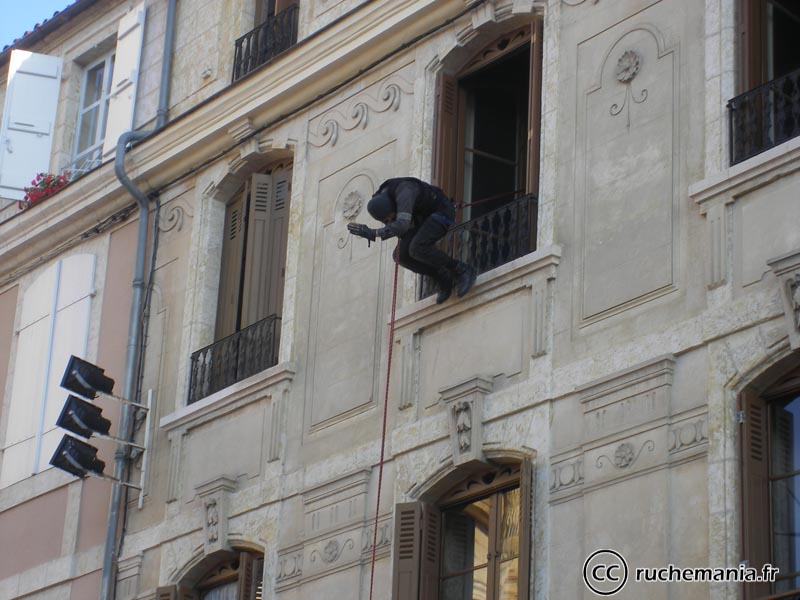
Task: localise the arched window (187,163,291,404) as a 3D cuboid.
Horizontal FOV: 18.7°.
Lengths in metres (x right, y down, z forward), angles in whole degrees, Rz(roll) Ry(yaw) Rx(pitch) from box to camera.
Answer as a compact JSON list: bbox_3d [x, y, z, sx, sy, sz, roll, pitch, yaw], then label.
[{"bbox_3d":[-1.294,-0.229,21.228,0.284,2.184,1.396,19,-28,-33],"label":"arched window"}]

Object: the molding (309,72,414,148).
[{"bbox_3d":[-0.327,-1.469,19.176,0.040,0.260,1.420,17,-25,-33],"label":"molding"}]

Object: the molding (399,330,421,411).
[{"bbox_3d":[0.068,0.511,17.653,0.060,0.560,0.155,17,-25,-33],"label":"molding"}]

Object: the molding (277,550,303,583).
[{"bbox_3d":[-0.877,2.109,19.216,0.037,0.178,0.336,19,-28,-33],"label":"molding"}]

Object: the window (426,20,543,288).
[{"bbox_3d":[0.671,-1.073,17.739,0.220,1.980,1.320,17,-25,-33],"label":"window"}]

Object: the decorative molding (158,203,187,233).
[{"bbox_3d":[-2.013,-0.731,21.365,0.040,0.220,0.440,17,-25,-33],"label":"decorative molding"}]

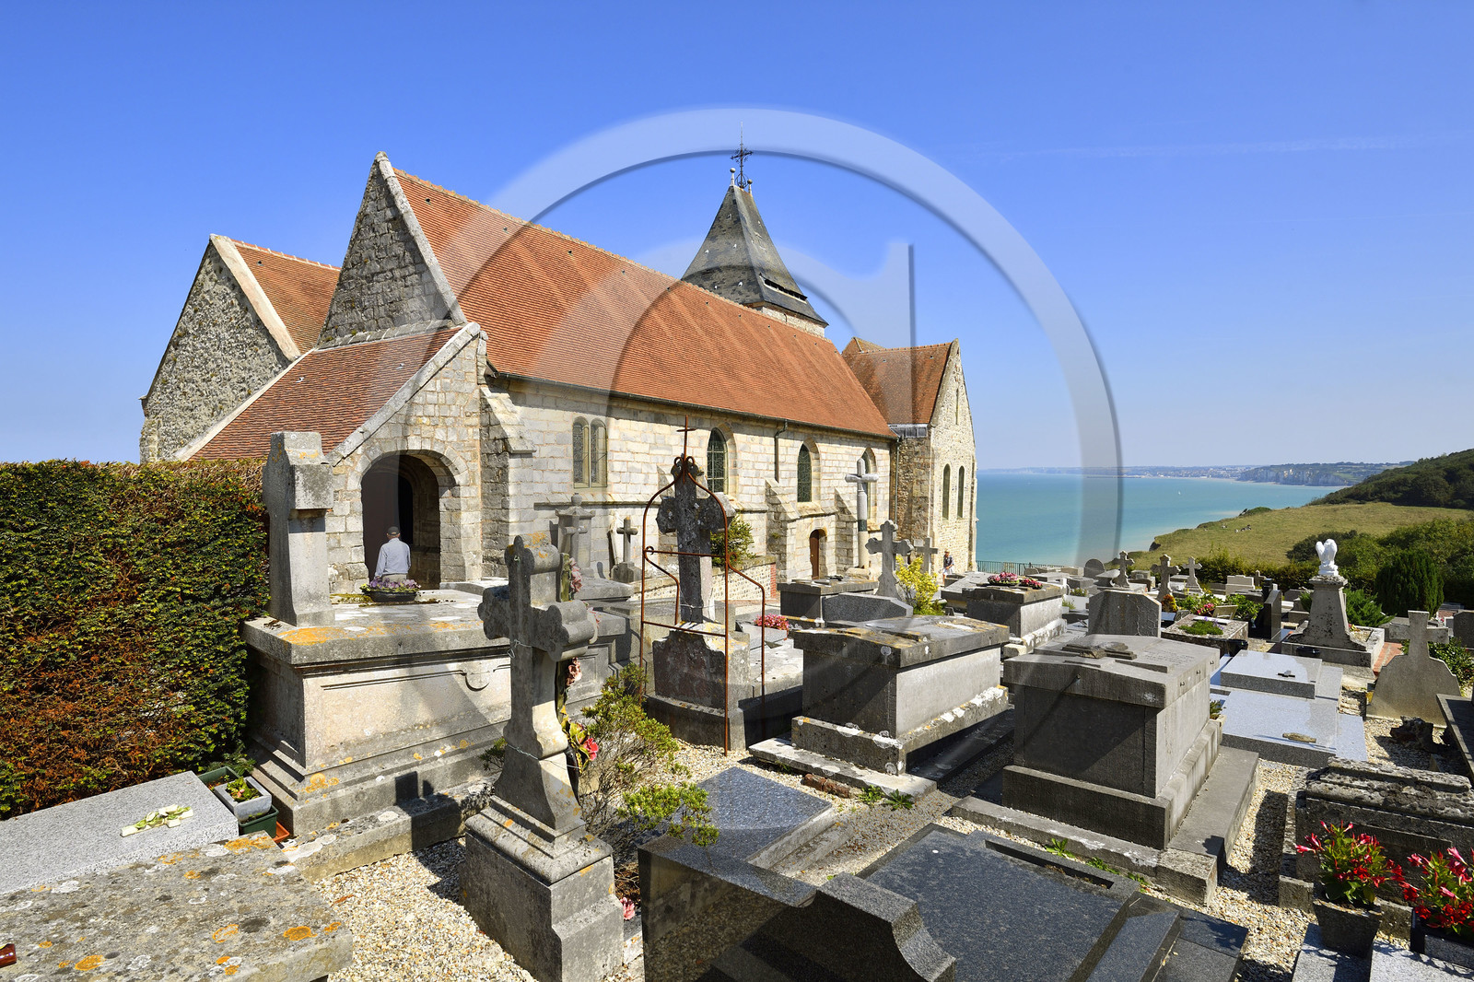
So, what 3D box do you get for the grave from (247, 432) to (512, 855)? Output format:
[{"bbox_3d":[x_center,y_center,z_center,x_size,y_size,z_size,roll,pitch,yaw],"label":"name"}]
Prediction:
[{"bbox_3d":[-1.787,0.636,4.613,1.100,1.880,2.000,1,2,40],"label":"grave"}]

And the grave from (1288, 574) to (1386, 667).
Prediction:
[{"bbox_3d":[10.396,2.080,13.555,1.150,1.340,2.450,2,3,42],"label":"grave"}]

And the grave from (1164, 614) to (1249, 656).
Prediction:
[{"bbox_3d":[8.653,2.663,14.400,1.050,0.320,2.100,2,2,40],"label":"grave"}]

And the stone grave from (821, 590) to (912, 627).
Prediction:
[{"bbox_3d":[2.145,1.995,12.887,1.500,0.580,0.200,1,2,40],"label":"stone grave"}]

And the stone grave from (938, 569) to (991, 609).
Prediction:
[{"bbox_3d":[5.869,2.605,18.758,1.150,0.680,2.100,1,2,34],"label":"stone grave"}]

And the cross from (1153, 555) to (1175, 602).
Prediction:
[{"bbox_3d":[9.916,2.115,18.021,0.650,1.300,0.200,2,2,39],"label":"cross"}]

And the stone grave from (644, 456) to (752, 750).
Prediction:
[{"bbox_3d":[-0.312,0.879,6.682,0.900,2.370,0.380,1,2,40],"label":"stone grave"}]

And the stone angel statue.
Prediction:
[{"bbox_3d":[9.805,1.109,12.909,0.400,0.632,0.340,2,2,39],"label":"stone angel statue"}]

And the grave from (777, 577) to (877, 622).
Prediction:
[{"bbox_3d":[1.783,1.981,14.656,0.940,0.850,2.000,1,2,40],"label":"grave"}]

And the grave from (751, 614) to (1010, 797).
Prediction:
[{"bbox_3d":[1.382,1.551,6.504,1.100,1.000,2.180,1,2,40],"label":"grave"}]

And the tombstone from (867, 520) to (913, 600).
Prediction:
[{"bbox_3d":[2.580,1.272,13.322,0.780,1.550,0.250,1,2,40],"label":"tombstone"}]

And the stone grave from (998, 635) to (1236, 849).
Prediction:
[{"bbox_3d":[2.582,1.421,5.177,0.900,0.930,2.000,1,2,40],"label":"stone grave"}]

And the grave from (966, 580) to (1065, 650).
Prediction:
[{"bbox_3d":[4.408,1.825,12.191,0.950,0.870,2.000,1,2,40],"label":"grave"}]

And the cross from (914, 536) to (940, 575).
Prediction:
[{"bbox_3d":[4.765,1.793,19.520,0.620,1.250,0.160,1,2,38],"label":"cross"}]

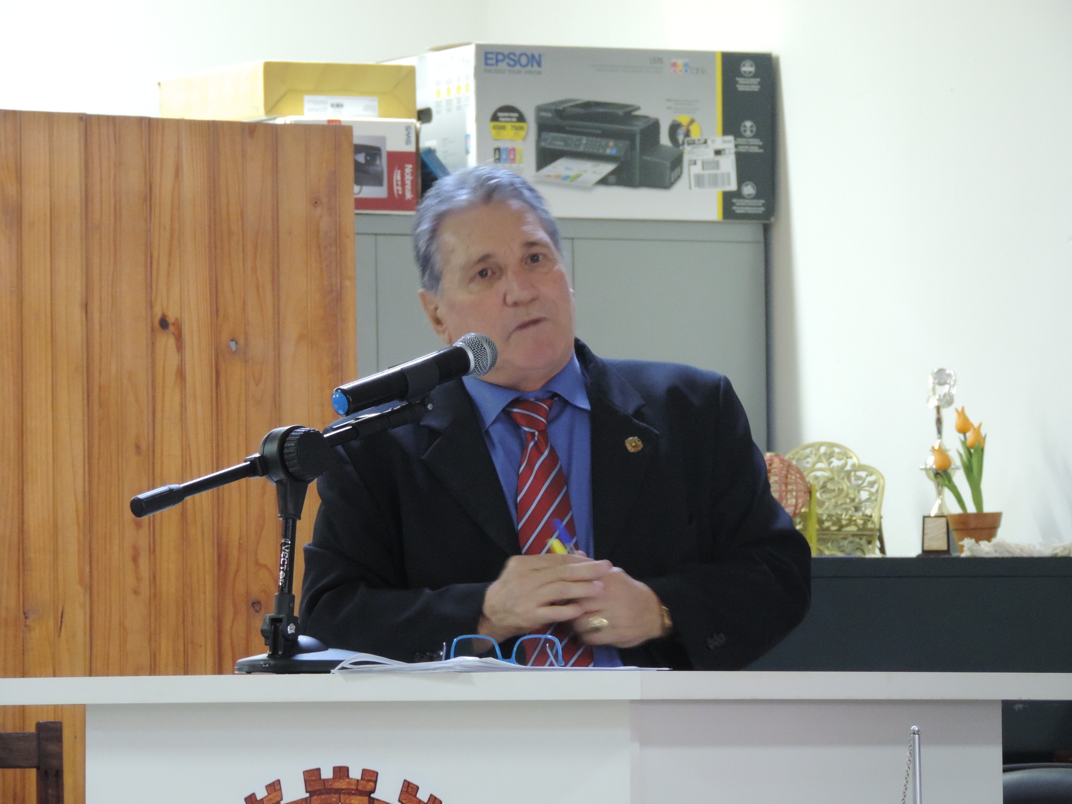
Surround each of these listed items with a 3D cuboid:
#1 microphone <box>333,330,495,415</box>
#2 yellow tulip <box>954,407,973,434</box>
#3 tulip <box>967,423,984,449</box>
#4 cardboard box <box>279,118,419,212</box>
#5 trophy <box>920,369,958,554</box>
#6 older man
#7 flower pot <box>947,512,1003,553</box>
[{"bbox_3d":[-0.140,-0.030,8.950,0.230,0.051,0.051,-17,-3,-31],"label":"microphone"},{"bbox_3d":[0.679,0.029,12.300,0.029,0.043,0.029,0,-2,0],"label":"yellow tulip"},{"bbox_3d":[0.699,0.055,12.300,0.028,0.041,0.028,0,-2,0],"label":"tulip"},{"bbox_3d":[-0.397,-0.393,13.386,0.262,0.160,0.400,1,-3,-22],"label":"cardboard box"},{"bbox_3d":[0.639,0.095,12.300,0.056,0.292,0.050,0,-2,-8],"label":"trophy"},{"bbox_3d":[0.028,0.569,9.165,0.590,1.700,0.400,0,-2,-3],"label":"older man"},{"bbox_3d":[0.697,0.210,12.300,0.089,0.068,0.089,0,-2,0],"label":"flower pot"}]

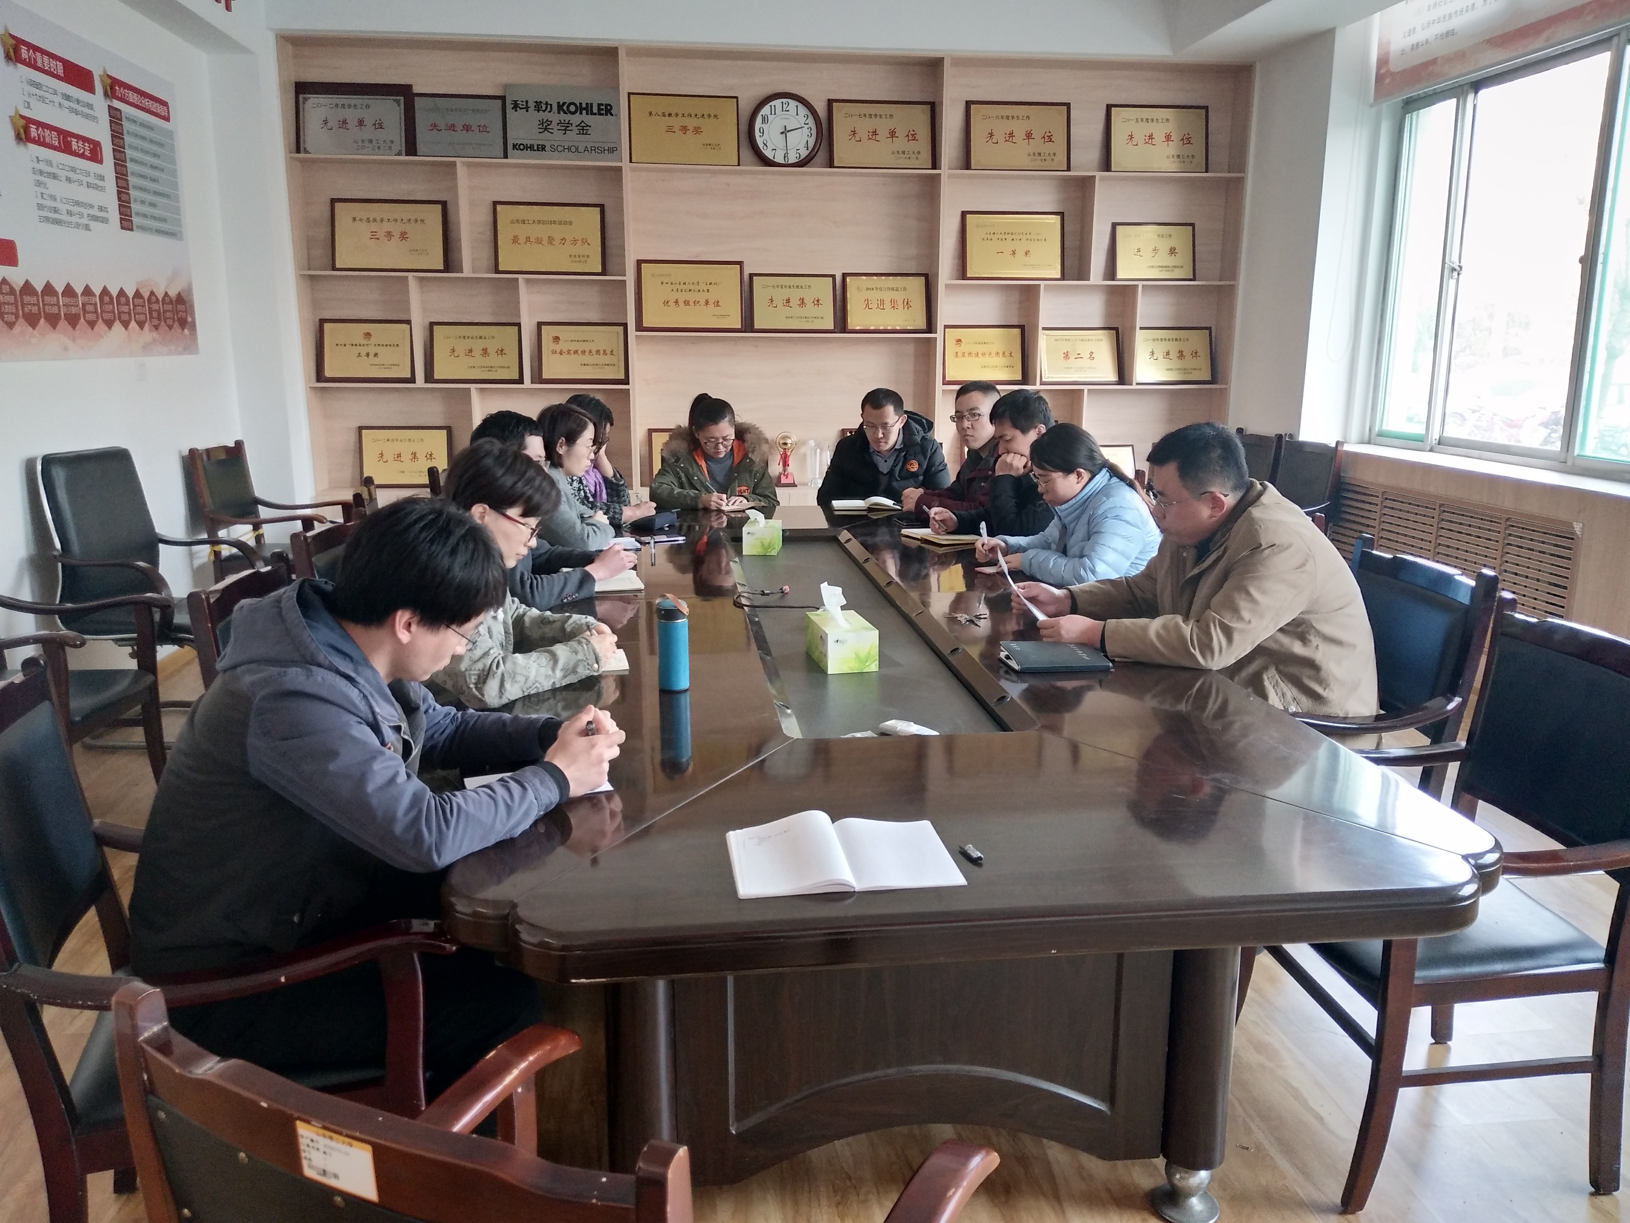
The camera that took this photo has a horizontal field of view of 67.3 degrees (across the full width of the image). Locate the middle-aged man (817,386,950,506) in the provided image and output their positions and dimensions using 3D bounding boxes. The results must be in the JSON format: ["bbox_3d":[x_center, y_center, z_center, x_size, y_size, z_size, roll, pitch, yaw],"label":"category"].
[{"bbox_3d":[0.298,-0.365,5.471,0.580,1.250,0.700,0,12,-2],"label":"middle-aged man"}]

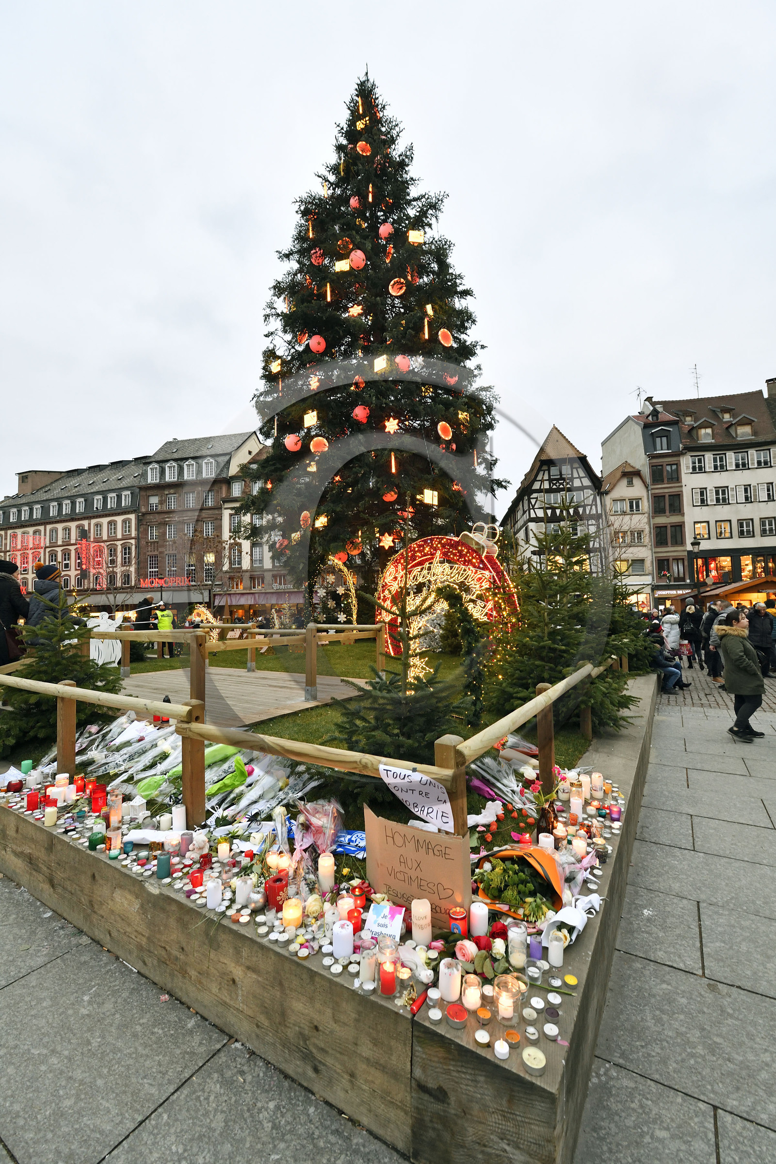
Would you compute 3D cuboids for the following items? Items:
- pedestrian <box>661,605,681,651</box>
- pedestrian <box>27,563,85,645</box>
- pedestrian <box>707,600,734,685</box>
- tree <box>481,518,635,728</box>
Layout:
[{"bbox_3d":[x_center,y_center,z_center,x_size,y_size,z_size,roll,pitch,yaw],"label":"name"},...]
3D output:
[{"bbox_3d":[7.376,1.449,11.800,0.490,1.640,0.360,-1,-3,-3],"label":"pedestrian"},{"bbox_3d":[-3.990,0.626,5.350,0.560,1.700,0.420,-2,-3,15],"label":"pedestrian"},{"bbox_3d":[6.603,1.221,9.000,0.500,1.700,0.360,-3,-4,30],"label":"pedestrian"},{"bbox_3d":[1.590,0.360,4.400,1.400,2.000,1.400,-4,-4,32],"label":"tree"}]

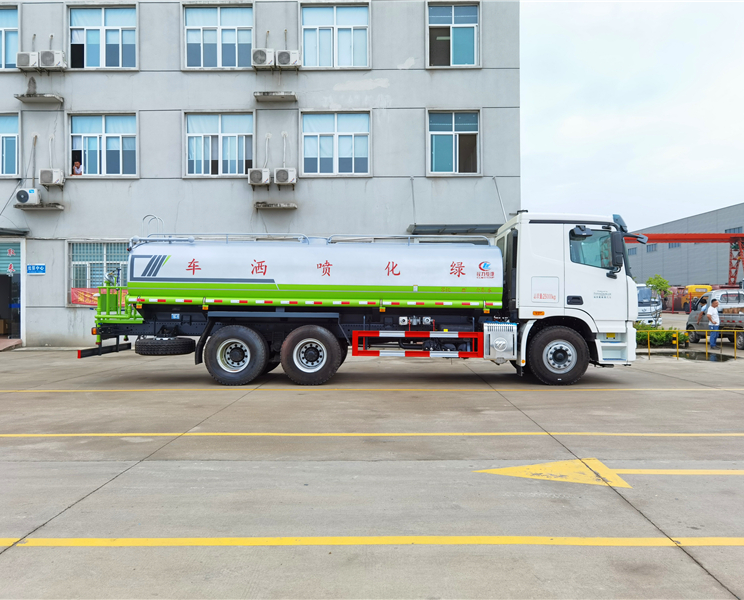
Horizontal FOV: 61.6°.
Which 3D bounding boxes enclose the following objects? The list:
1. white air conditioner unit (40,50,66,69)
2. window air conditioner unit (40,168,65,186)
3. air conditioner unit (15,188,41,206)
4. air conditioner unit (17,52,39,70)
[{"bbox_3d":[-10.439,-7.849,20.509,0.784,0.575,0.290,0,0,2],"label":"white air conditioner unit"},{"bbox_3d":[-10.467,-4.005,20.510,0.794,0.524,0.290,0,0,2],"label":"window air conditioner unit"},{"bbox_3d":[-10.699,-3.218,19.450,0.770,0.500,0.290,0,0,0],"label":"air conditioner unit"},{"bbox_3d":[-11.236,-7.833,20.536,0.733,0.516,0.290,0,0,2],"label":"air conditioner unit"}]

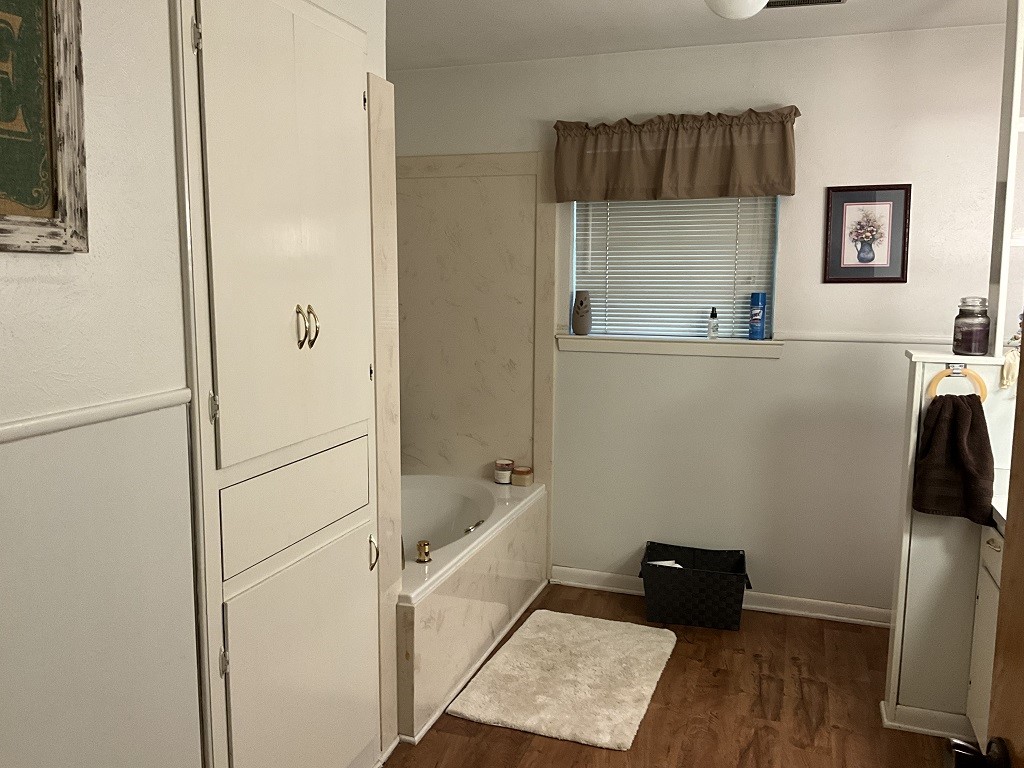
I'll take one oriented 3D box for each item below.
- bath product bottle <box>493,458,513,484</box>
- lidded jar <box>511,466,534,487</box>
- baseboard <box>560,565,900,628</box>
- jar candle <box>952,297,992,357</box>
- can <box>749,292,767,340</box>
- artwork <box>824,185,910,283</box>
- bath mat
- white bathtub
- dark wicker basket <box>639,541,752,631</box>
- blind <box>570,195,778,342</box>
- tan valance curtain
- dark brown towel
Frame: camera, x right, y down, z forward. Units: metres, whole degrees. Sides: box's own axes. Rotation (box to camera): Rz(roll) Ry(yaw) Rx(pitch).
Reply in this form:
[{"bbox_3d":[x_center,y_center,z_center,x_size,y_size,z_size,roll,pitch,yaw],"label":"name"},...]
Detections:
[{"bbox_3d":[-0.037,0.415,4.052,0.087,0.101,0.087,0,8,0],"label":"bath product bottle"},{"bbox_3d":[0.051,0.432,4.017,0.082,0.077,0.082,3,8,18],"label":"lidded jar"},{"bbox_3d":[0.916,0.958,3.894,1.530,0.085,0.022,3,8,18],"label":"baseboard"},{"bbox_3d":[1.450,-0.181,2.698,0.105,0.177,0.105,-3,8,-24],"label":"jar candle"},{"bbox_3d":[1.063,-0.290,3.709,0.067,0.200,0.067,4,9,25],"label":"can"},{"bbox_3d":[1.442,-0.606,3.490,0.322,0.390,0.020,3,8,18],"label":"artwork"},{"bbox_3d":[0.231,1.073,3.243,0.620,0.025,0.920,3,8,18],"label":"bath mat"},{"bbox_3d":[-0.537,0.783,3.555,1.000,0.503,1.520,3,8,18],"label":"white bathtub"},{"bbox_3d":[0.790,0.884,3.730,0.465,0.275,0.300,2,8,14],"label":"dark wicker basket"},{"bbox_3d":[0.713,-0.601,3.830,0.885,0.770,0.040,3,8,18],"label":"blind"},{"bbox_3d":[0.679,-0.965,3.670,1.030,0.345,0.090,3,8,18],"label":"tan valance curtain"},{"bbox_3d":[1.375,0.233,2.656,0.220,0.405,0.080,3,8,18],"label":"dark brown towel"}]

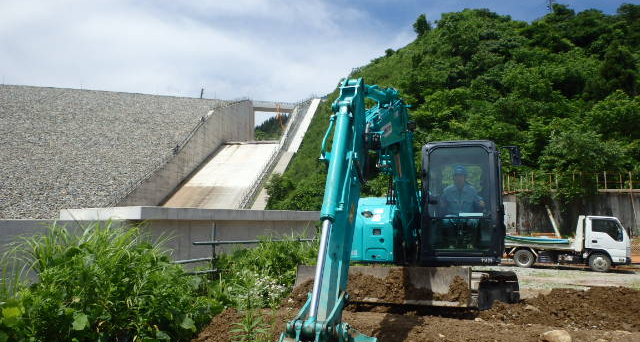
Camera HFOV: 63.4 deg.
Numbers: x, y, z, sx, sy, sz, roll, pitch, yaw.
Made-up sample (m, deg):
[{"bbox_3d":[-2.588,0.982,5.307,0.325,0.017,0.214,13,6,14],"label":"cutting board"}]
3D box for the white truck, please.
[{"bbox_3d":[9.158,2.695,19.754,4.680,1.980,1.720,-2,-6,29],"label":"white truck"}]

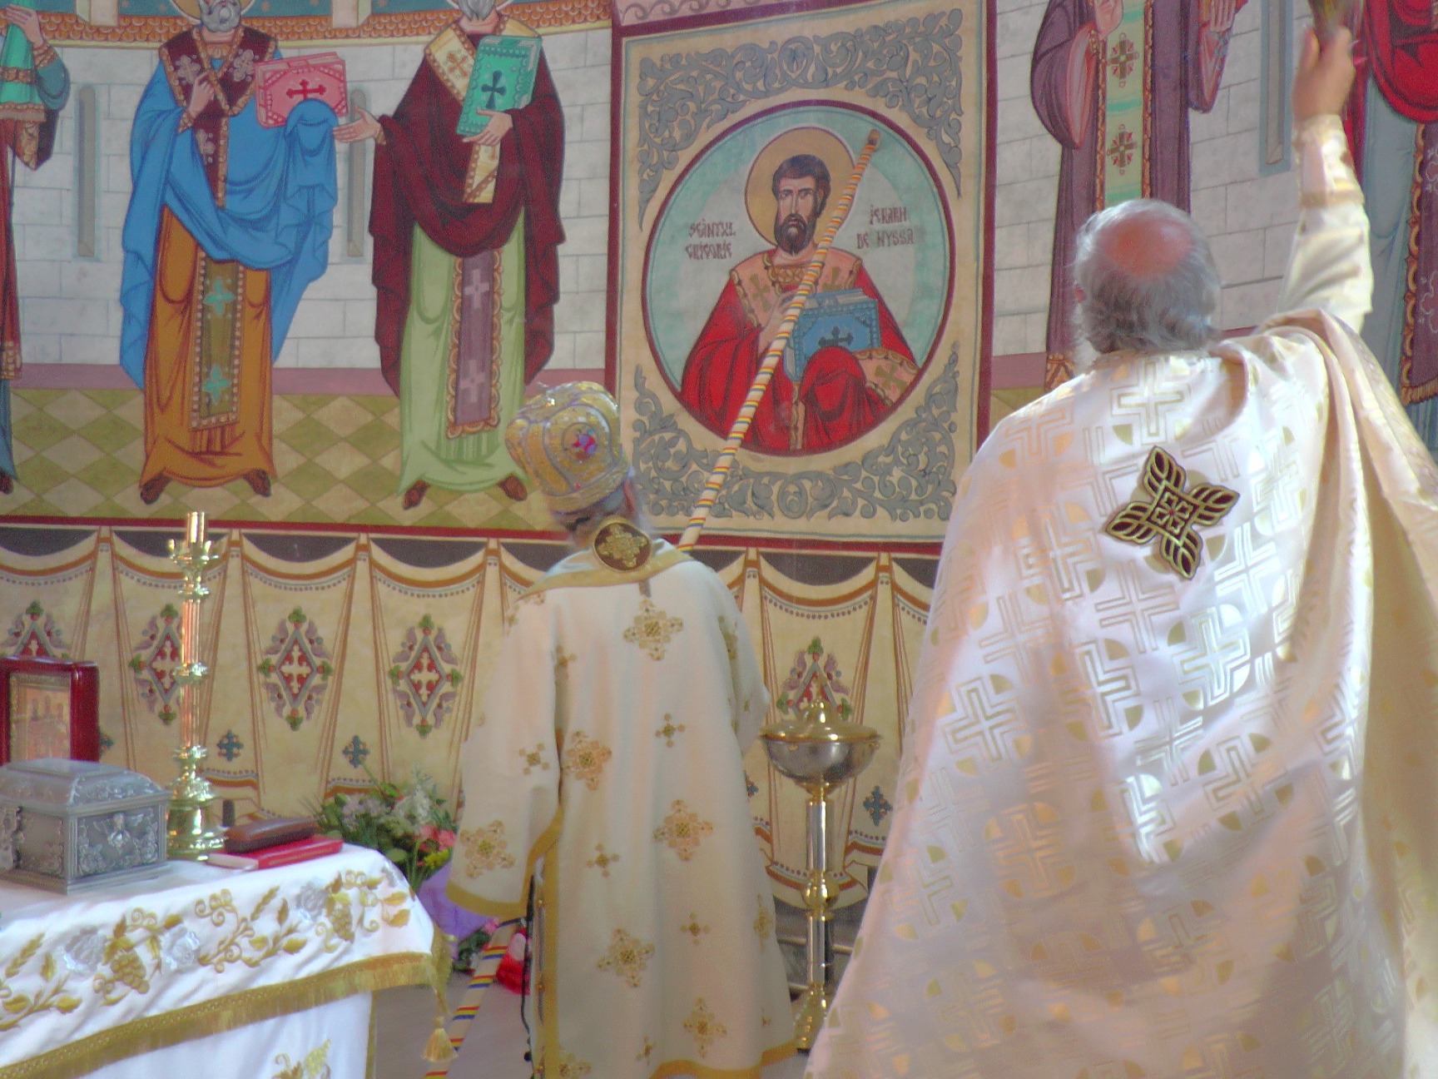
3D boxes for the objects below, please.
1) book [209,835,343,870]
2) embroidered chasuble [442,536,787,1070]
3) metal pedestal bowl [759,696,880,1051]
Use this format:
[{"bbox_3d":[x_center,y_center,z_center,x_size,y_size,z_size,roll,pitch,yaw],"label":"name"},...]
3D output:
[{"bbox_3d":[-0.719,0.510,2.500,0.113,0.017,0.178,1,1,31],"label":"book"},{"bbox_3d":[-0.238,0.653,3.730,0.820,1.330,0.560,1,1,6],"label":"embroidered chasuble"},{"bbox_3d":[0.276,0.914,4.220,0.330,0.965,0.330,1,1,0],"label":"metal pedestal bowl"}]

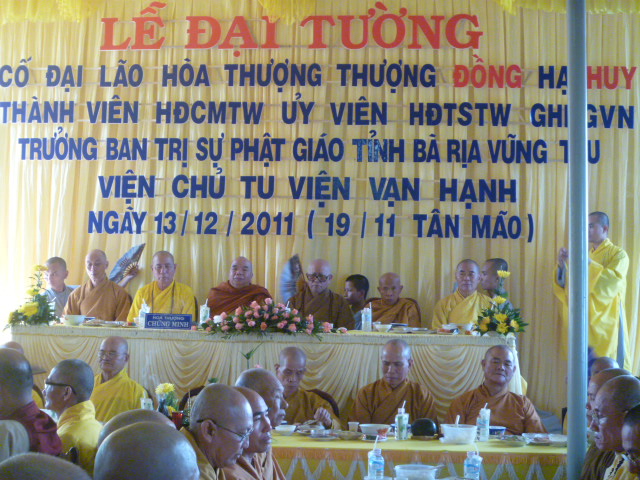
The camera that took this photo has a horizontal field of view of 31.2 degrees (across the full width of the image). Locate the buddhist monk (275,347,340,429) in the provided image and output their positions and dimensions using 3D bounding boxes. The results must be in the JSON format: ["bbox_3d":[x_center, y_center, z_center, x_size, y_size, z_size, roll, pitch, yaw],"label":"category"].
[{"bbox_3d":[-0.085,1.199,6.317,0.540,1.213,0.720,1,-3,6],"label":"buddhist monk"}]

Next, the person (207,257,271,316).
[{"bbox_3d":[-0.601,0.759,8.346,0.540,1.273,0.700,1,-3,6],"label":"person"}]

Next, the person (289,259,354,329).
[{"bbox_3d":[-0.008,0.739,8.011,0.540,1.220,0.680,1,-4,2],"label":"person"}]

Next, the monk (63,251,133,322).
[{"bbox_3d":[-1.634,0.678,8.111,0.540,1.240,0.680,0,-4,6],"label":"monk"}]

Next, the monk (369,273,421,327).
[{"bbox_3d":[0.522,0.819,8.248,0.490,1.177,0.680,1,-3,6],"label":"monk"}]

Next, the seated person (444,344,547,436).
[{"bbox_3d":[1.014,1.226,6.461,0.600,1.250,0.700,1,-4,3],"label":"seated person"}]

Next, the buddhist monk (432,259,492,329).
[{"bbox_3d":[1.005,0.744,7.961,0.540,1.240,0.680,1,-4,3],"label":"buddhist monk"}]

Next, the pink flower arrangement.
[{"bbox_3d":[-0.321,0.534,7.750,0.970,0.270,0.320,1,-4,3],"label":"pink flower arrangement"}]

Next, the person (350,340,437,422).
[{"bbox_3d":[0.399,1.177,6.216,0.540,1.265,0.750,1,-3,6],"label":"person"}]

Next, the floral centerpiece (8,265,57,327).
[{"bbox_3d":[-1.969,0.380,7.850,0.340,0.420,0.300,1,-4,3],"label":"floral centerpiece"}]

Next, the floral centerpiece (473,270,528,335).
[{"bbox_3d":[1.222,0.421,7.720,0.360,0.430,0.300,1,-3,6],"label":"floral centerpiece"}]

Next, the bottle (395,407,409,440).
[{"bbox_3d":[0.424,0.957,5.960,0.064,0.178,0.064,1,-3,6],"label":"bottle"}]

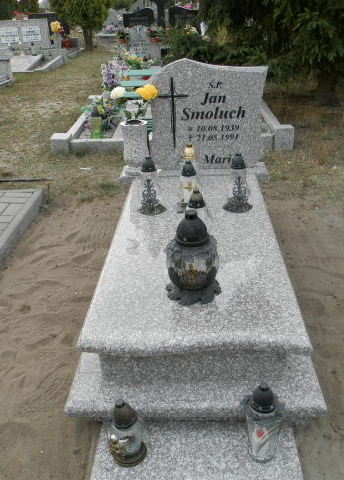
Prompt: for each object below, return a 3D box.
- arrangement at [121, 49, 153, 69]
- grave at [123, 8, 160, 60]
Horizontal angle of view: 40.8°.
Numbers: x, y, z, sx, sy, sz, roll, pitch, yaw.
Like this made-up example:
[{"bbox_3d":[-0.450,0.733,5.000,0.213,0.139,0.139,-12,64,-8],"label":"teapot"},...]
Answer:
[{"bbox_3d":[-0.537,-2.827,7.200,0.530,0.320,0.350,0,26,3],"label":"arrangement"},{"bbox_3d":[-0.548,-3.690,8.300,0.680,0.950,0.500,0,26,3],"label":"grave"}]

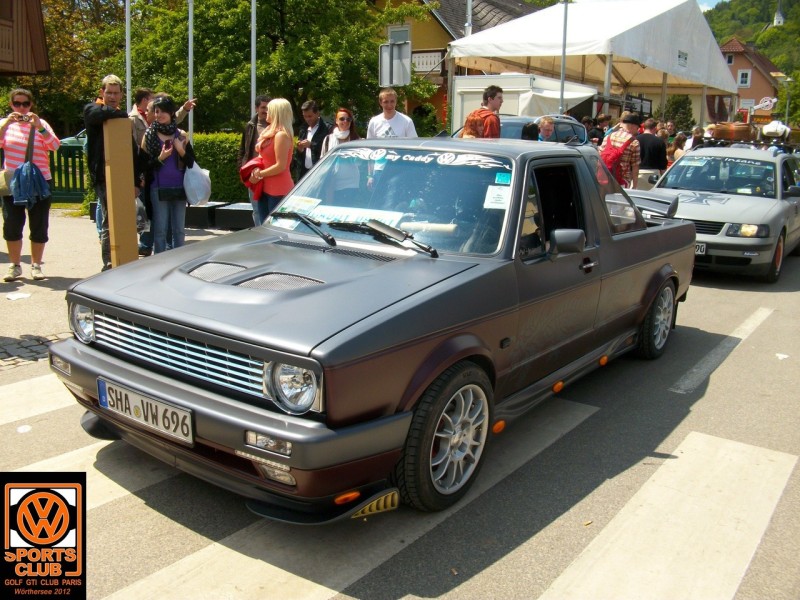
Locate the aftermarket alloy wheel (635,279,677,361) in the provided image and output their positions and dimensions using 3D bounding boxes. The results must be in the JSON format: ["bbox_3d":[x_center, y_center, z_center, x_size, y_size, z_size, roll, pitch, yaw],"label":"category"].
[{"bbox_3d":[1.644,0.103,5.158,0.200,0.580,0.580,12,16,33],"label":"aftermarket alloy wheel"}]

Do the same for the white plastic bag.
[{"bbox_3d":[-1.848,-1.054,7.170,0.250,0.410,0.220,1,11,-6],"label":"white plastic bag"}]

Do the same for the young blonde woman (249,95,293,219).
[{"bbox_3d":[-1.204,-1.053,7.359,0.450,1.620,0.380,3,11,2],"label":"young blonde woman"}]

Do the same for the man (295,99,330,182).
[{"bbox_3d":[-0.907,-1.213,8.163,0.480,1.660,0.380,10,14,33],"label":"man"}]

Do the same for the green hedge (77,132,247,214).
[{"bbox_3d":[-3.043,-1.719,10.700,2.700,1.150,0.900,2,11,-2],"label":"green hedge"}]

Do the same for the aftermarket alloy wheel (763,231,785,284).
[{"bbox_3d":[3.785,-0.475,8.055,0.200,0.600,0.600,12,16,33],"label":"aftermarket alloy wheel"}]

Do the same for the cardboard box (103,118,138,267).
[{"bbox_3d":[-2.383,-0.867,6.728,0.210,1.340,0.140,-3,14,-18],"label":"cardboard box"}]

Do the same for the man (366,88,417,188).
[{"bbox_3d":[-0.123,-1.222,7.923,0.520,1.770,0.320,3,11,3],"label":"man"}]

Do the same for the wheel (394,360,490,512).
[{"bbox_3d":[0.145,0.521,3.044,0.200,0.580,0.580,12,16,33],"label":"wheel"}]

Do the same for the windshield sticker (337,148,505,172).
[{"bbox_3d":[0.084,-0.701,3.872,1.060,0.090,0.030,12,-29,33],"label":"windshield sticker"}]

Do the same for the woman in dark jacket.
[{"bbox_3d":[-2.080,-0.995,7.007,0.500,1.600,0.360,1,11,-7],"label":"woman in dark jacket"}]

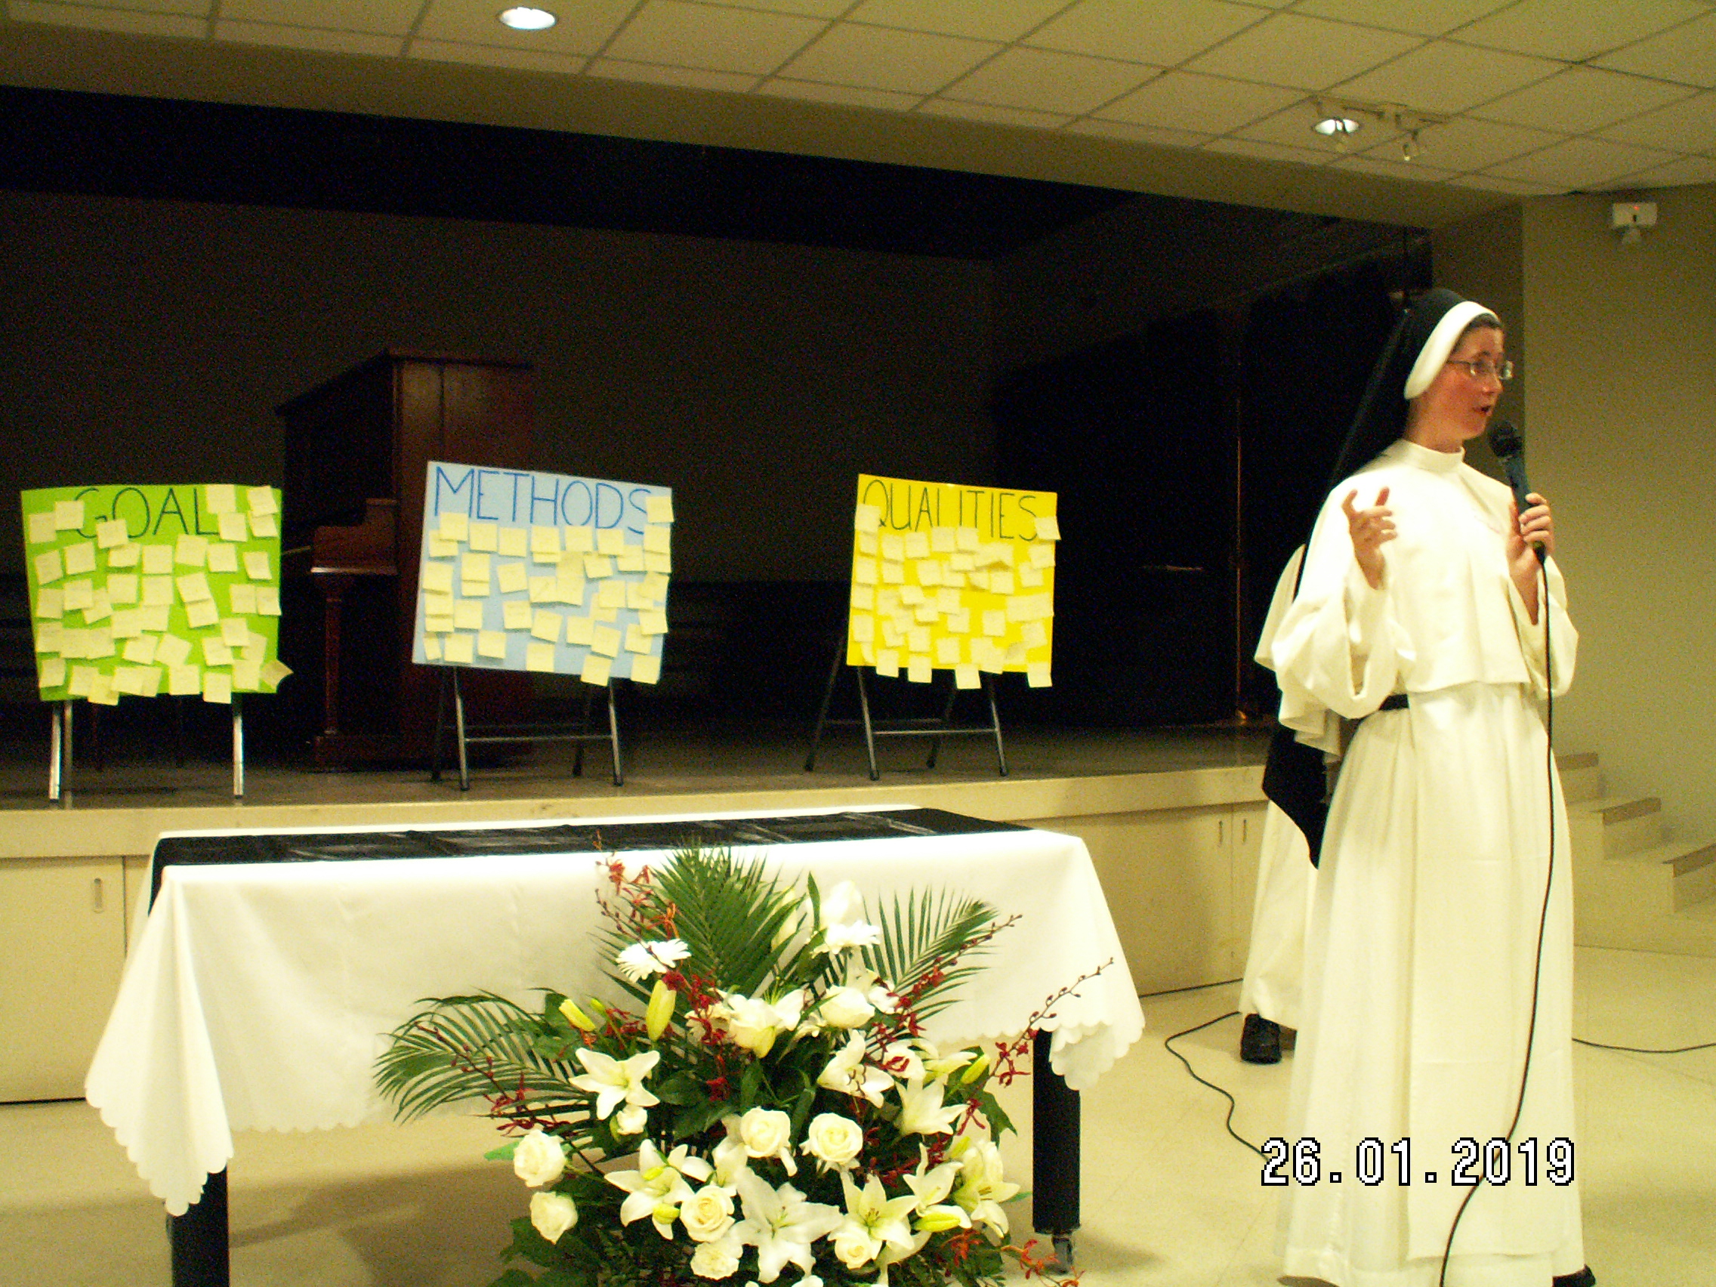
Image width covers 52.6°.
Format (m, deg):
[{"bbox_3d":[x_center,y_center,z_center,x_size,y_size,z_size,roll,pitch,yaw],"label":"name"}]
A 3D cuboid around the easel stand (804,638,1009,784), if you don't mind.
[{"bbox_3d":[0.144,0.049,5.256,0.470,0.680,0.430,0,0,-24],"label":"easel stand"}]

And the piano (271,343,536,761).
[{"bbox_3d":[-1.759,-0.272,6.068,0.700,1.310,1.530,0,1,-31],"label":"piano"}]

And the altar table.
[{"bbox_3d":[-0.406,0.713,2.990,1.640,0.750,0.740,0,0,-22],"label":"altar table"}]

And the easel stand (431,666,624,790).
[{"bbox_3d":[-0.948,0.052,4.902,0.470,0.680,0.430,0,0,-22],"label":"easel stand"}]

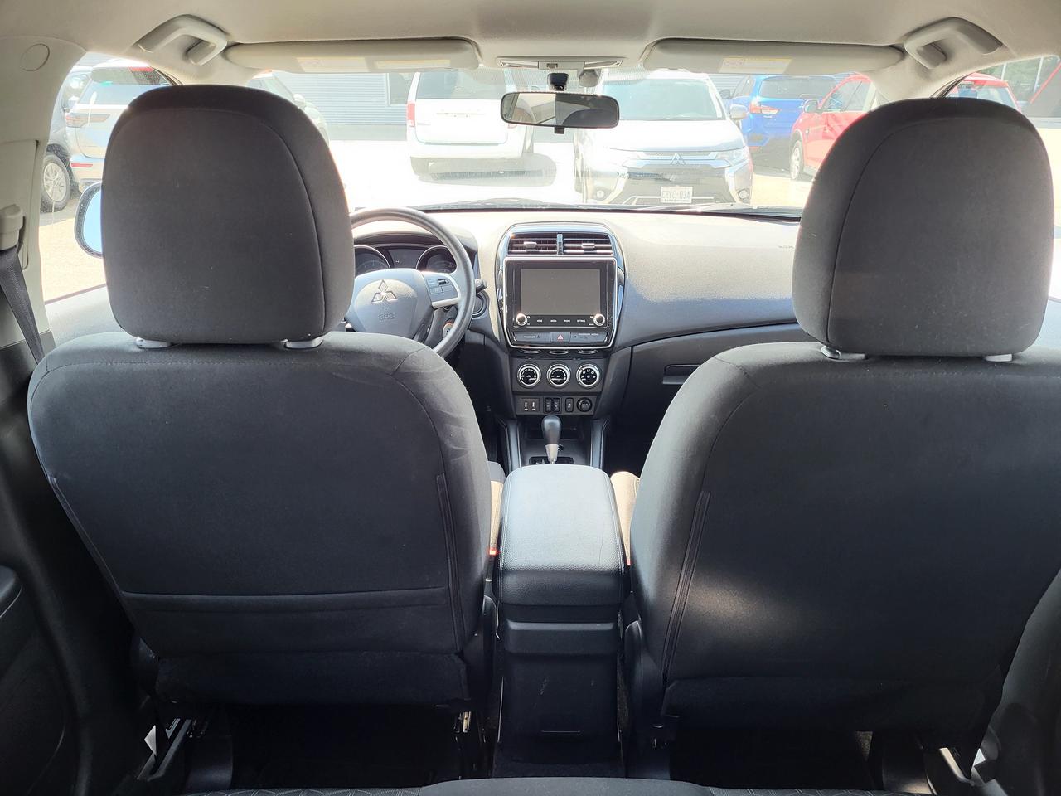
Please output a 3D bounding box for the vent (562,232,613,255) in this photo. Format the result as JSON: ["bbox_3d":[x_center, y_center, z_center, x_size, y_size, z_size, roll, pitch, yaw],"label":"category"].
[{"bbox_3d":[0.130,-0.351,1.804,0.113,0.053,0.040,1,3,2],"label":"vent"}]

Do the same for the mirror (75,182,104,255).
[{"bbox_3d":[-0.833,-0.395,1.738,0.240,0.167,0.130,1,21,2],"label":"mirror"}]

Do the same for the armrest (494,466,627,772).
[{"bbox_3d":[0.044,0.337,1.303,0.178,0.352,0.345,1,21,2],"label":"armrest"}]

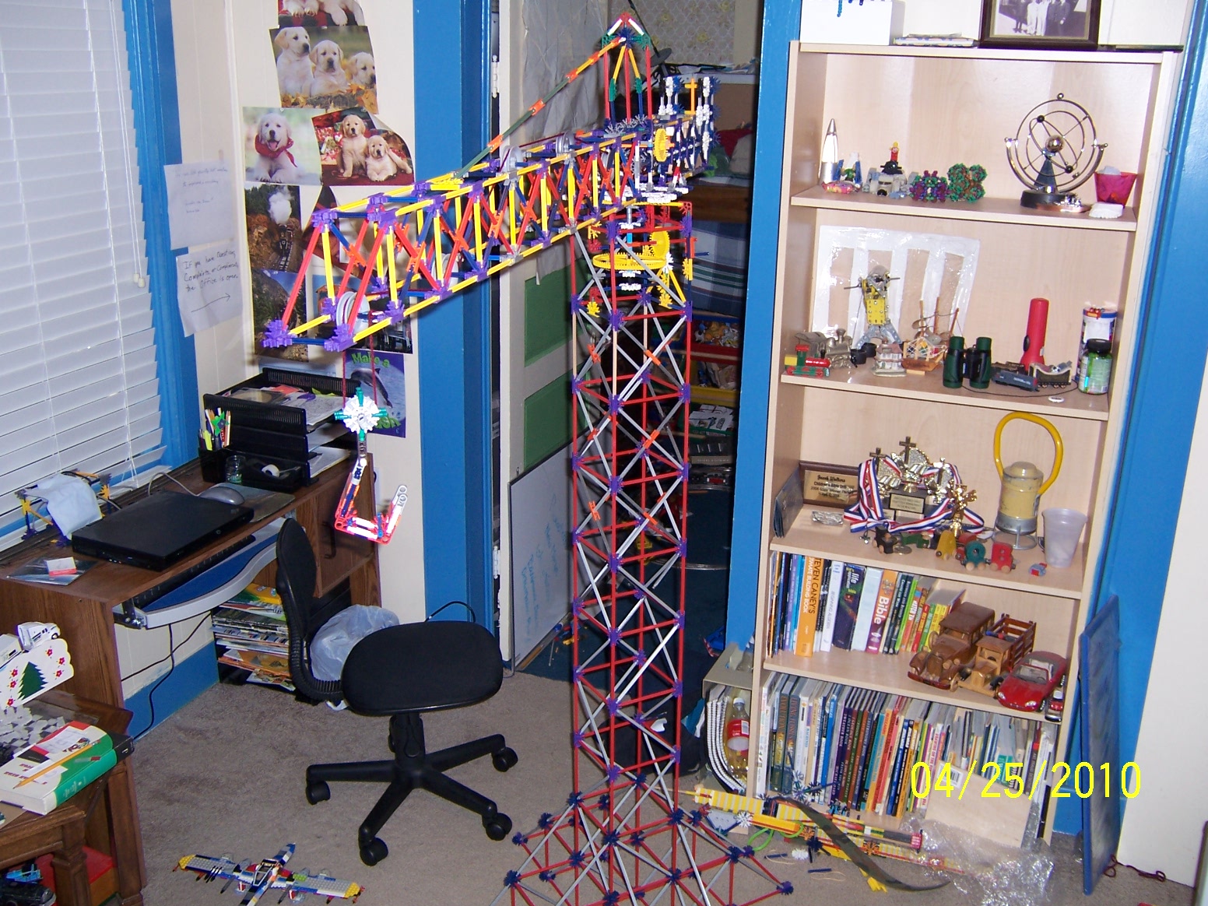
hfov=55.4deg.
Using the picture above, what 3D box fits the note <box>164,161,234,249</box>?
[{"bbox_3d":[-1.080,-0.665,3.089,0.010,0.218,0.280,7,19,16],"label":"note"}]

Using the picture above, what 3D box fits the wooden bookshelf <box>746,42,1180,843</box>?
[{"bbox_3d":[0.797,0.000,2.723,0.750,1.815,0.295,8,19,19],"label":"wooden bookshelf"}]

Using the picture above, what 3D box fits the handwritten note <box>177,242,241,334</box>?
[{"bbox_3d":[-1.082,-0.456,3.172,0.010,0.216,0.275,7,19,16],"label":"handwritten note"}]

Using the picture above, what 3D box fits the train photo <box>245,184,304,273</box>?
[{"bbox_3d":[-0.922,-0.627,3.227,0.192,0.246,0.008,8,19,19],"label":"train photo"}]

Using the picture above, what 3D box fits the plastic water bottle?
[{"bbox_3d":[0.360,0.738,3.024,0.068,0.220,0.068,8,19,19],"label":"plastic water bottle"}]

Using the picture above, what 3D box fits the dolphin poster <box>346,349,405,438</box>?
[{"bbox_3d":[-0.647,-0.168,3.257,0.197,0.248,0.008,8,19,19],"label":"dolphin poster"}]

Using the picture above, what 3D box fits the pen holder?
[{"bbox_3d":[-1.025,0.028,3.040,0.063,0.086,0.063,8,19,19],"label":"pen holder"}]

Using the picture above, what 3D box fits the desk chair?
[{"bbox_3d":[-0.481,0.504,2.772,0.560,0.785,0.540,-1,18,-8],"label":"desk chair"}]

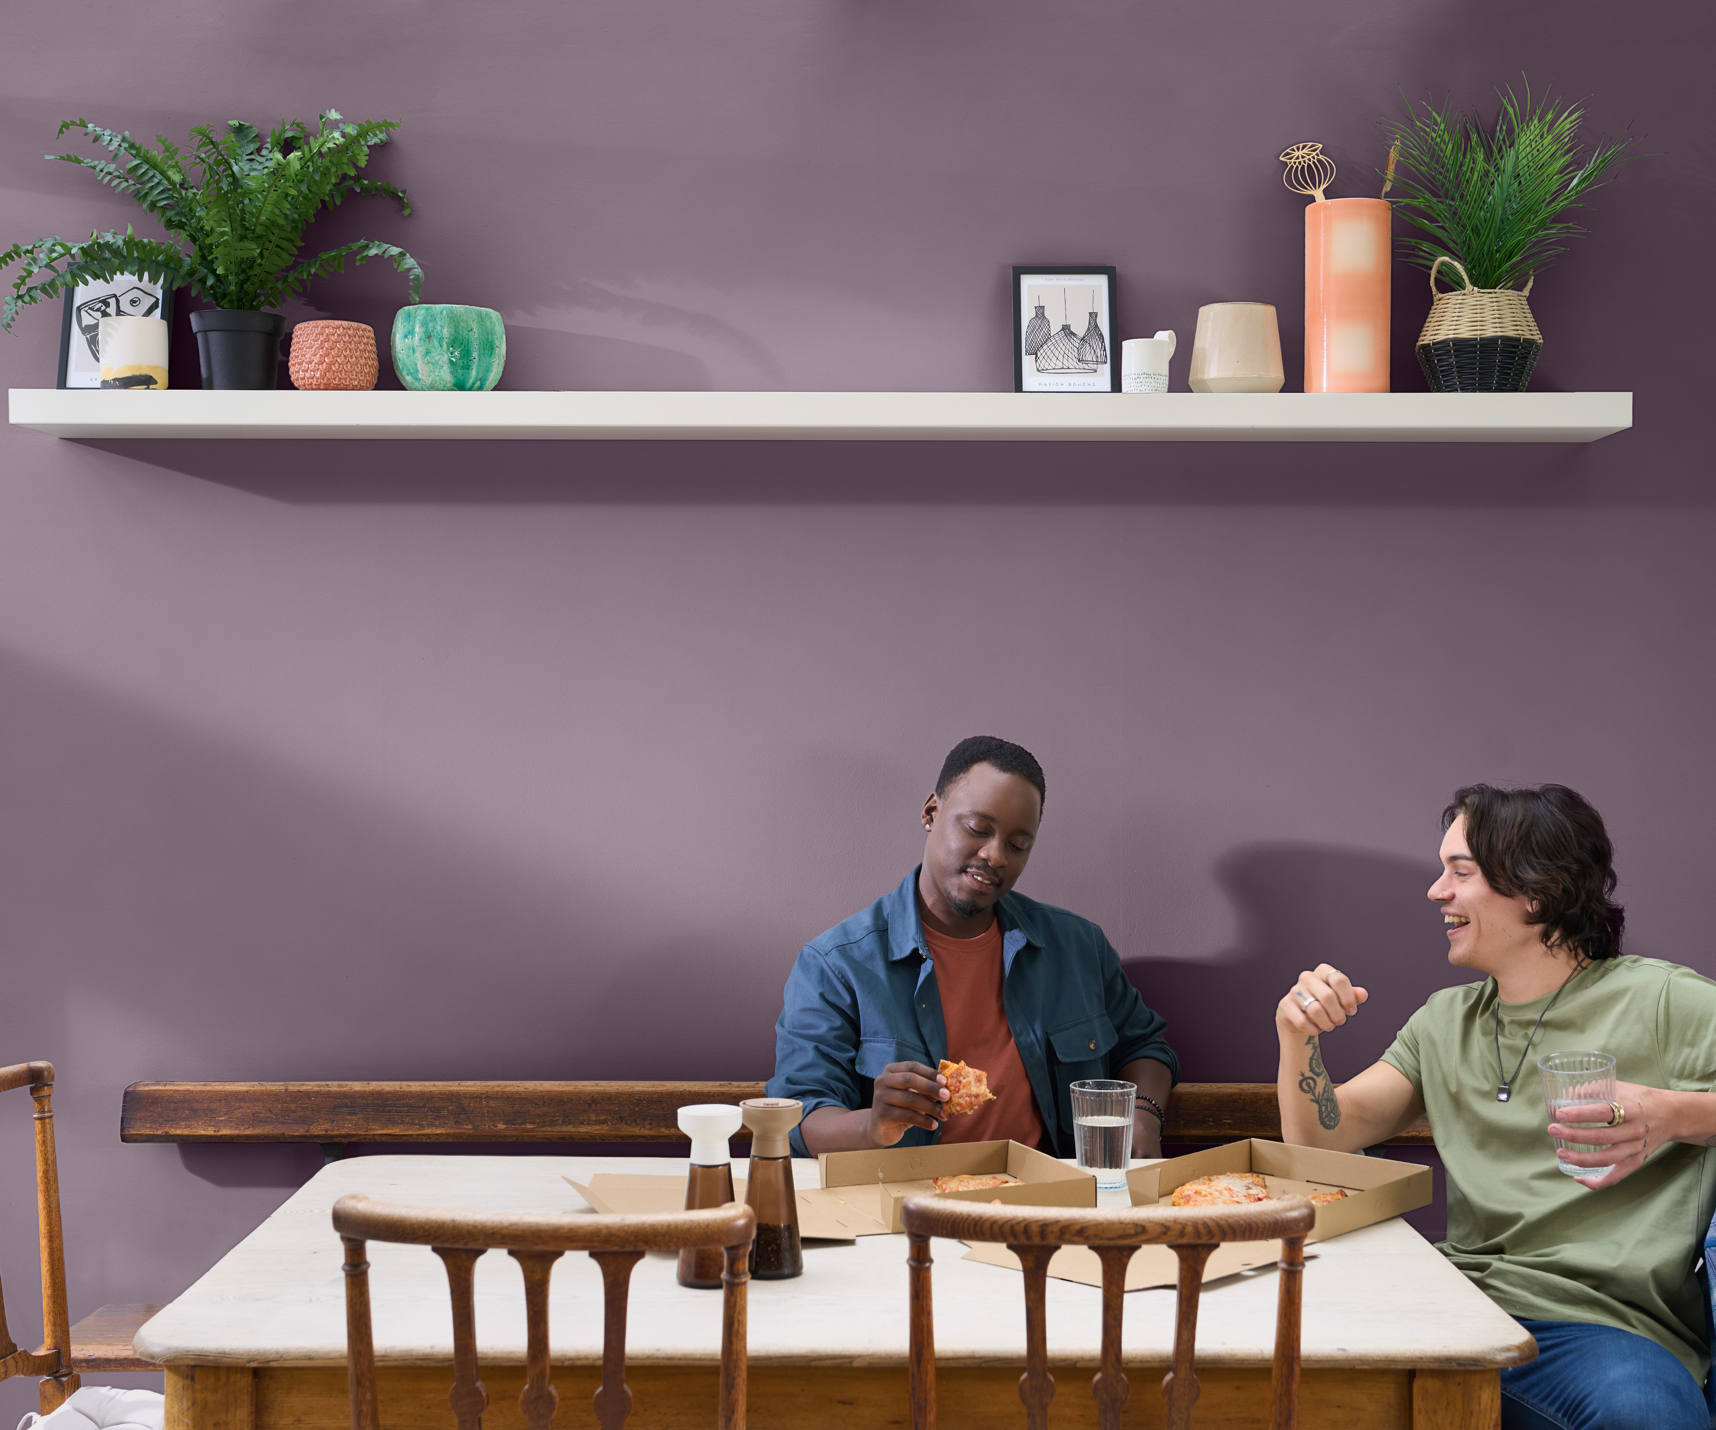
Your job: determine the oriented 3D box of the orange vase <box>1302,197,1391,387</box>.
[{"bbox_3d":[0.718,-0.599,3.400,0.126,0.285,0.126,0,0,0],"label":"orange vase"}]

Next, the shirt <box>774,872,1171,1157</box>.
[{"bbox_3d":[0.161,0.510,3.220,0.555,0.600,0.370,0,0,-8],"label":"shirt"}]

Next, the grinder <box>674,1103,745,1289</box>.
[{"bbox_3d":[-0.150,0.488,2.353,0.067,0.172,0.067,0,0,0],"label":"grinder"}]

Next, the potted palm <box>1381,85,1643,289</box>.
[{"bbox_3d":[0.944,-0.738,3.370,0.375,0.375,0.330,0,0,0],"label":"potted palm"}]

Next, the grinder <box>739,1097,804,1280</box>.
[{"bbox_3d":[-0.089,0.487,2.389,0.066,0.173,0.066,0,0,0],"label":"grinder"}]

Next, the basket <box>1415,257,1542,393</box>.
[{"bbox_3d":[0.914,-0.567,3.420,0.187,0.206,0.185,0,0,0],"label":"basket"}]

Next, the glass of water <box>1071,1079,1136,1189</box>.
[{"bbox_3d":[0.312,0.529,2.940,0.084,0.122,0.084,0,0,0],"label":"glass of water"}]

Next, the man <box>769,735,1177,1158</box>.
[{"bbox_3d":[0.153,0.680,3.070,0.560,1.300,0.740,0,0,-6],"label":"man"}]

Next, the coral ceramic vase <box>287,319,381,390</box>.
[{"bbox_3d":[-0.766,-0.514,3.400,0.131,0.107,0.131,0,0,0],"label":"coral ceramic vase"}]

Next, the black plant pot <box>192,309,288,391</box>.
[{"bbox_3d":[-0.907,-0.520,3.400,0.141,0.119,0.141,0,0,0],"label":"black plant pot"}]

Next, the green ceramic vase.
[{"bbox_3d":[-0.598,-0.525,3.400,0.168,0.128,0.168,0,0,0],"label":"green ceramic vase"}]

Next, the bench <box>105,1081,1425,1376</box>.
[{"bbox_3d":[-0.007,0.930,3.300,2.200,0.790,0.380,0,0,0],"label":"bench"}]

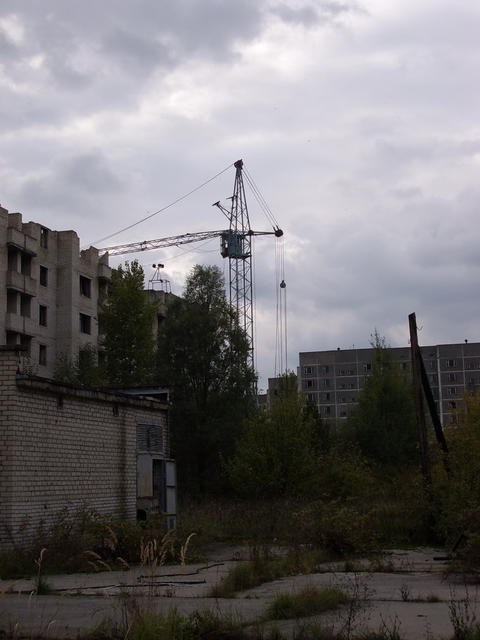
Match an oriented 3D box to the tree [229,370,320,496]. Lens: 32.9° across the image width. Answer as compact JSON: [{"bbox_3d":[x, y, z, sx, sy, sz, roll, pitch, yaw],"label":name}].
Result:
[{"bbox_3d":[1.511,5.707,37.604,4.260,6.600,4.130,-1,-11,0],"label":"tree"}]

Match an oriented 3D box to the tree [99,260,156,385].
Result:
[{"bbox_3d":[-6.013,3.387,43.184,3.130,13.550,3.030,-1,-11,0],"label":"tree"}]

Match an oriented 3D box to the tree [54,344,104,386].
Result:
[{"bbox_3d":[-8.510,5.691,42.735,2.670,8.930,2.590,-1,-11,0],"label":"tree"}]

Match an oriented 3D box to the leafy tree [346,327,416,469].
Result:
[{"bbox_3d":[9.821,6.531,55.767,4.950,11.810,4.800,-1,-11,0],"label":"leafy tree"}]

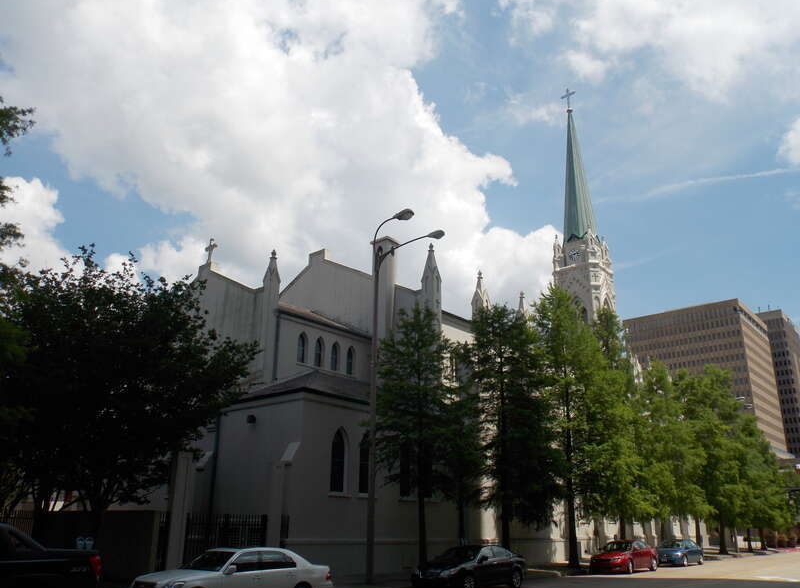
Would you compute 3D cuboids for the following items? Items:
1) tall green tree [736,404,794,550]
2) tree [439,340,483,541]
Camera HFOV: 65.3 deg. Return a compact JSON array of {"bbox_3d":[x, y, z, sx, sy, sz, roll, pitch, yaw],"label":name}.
[{"bbox_3d":[35.957,18.599,63.688,5.200,13.800,5.200,-17,-26,39],"label":"tall green tree"},{"bbox_3d":[2.466,6.893,27.233,2.400,9.900,2.400,1,-20,0],"label":"tree"}]

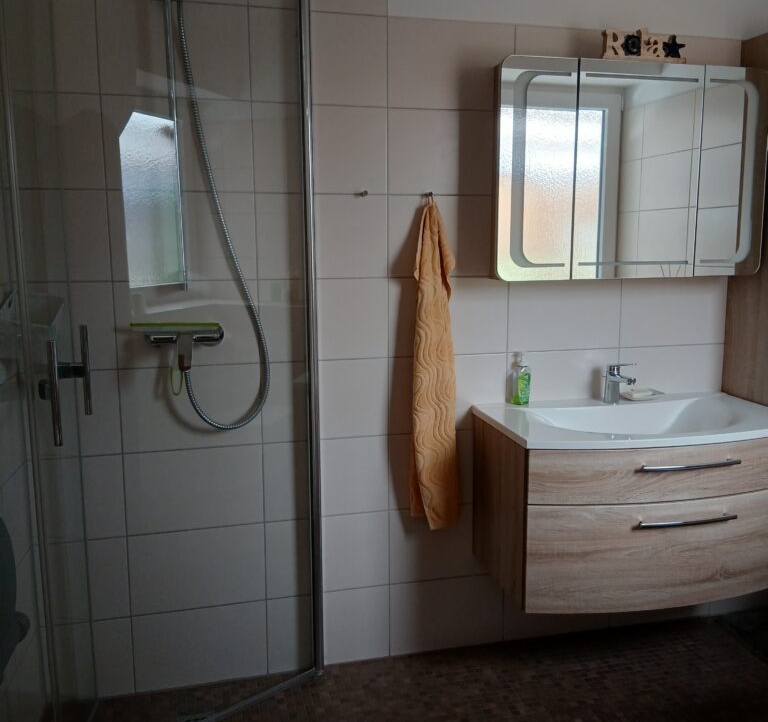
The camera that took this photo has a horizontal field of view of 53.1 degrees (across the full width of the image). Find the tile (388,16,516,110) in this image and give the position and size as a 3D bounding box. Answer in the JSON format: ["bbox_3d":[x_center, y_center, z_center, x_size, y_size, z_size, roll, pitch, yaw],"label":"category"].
[{"bbox_3d":[0.206,-0.883,2.308,0.400,0.250,0.010,-3,9,-14],"label":"tile"}]

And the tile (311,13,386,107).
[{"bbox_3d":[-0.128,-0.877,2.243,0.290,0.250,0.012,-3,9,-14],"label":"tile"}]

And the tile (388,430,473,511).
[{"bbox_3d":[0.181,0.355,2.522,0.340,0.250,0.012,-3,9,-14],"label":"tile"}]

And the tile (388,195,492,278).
[{"bbox_3d":[0.207,-0.390,2.386,0.400,0.250,0.010,-3,9,-14],"label":"tile"}]

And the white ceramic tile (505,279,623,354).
[{"bbox_3d":[0.602,-0.162,2.545,0.400,0.250,0.010,-3,9,-14],"label":"white ceramic tile"}]

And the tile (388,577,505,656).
[{"bbox_3d":[0.212,0.845,2.584,0.400,0.250,0.010,-3,9,-14],"label":"tile"}]

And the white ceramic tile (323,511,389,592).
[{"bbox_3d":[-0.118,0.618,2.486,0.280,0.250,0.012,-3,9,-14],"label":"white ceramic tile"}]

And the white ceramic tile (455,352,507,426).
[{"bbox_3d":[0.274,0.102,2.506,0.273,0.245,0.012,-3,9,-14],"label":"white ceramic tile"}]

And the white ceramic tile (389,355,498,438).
[{"bbox_3d":[0.204,0.105,2.488,0.390,0.250,0.012,-3,9,-14],"label":"white ceramic tile"}]

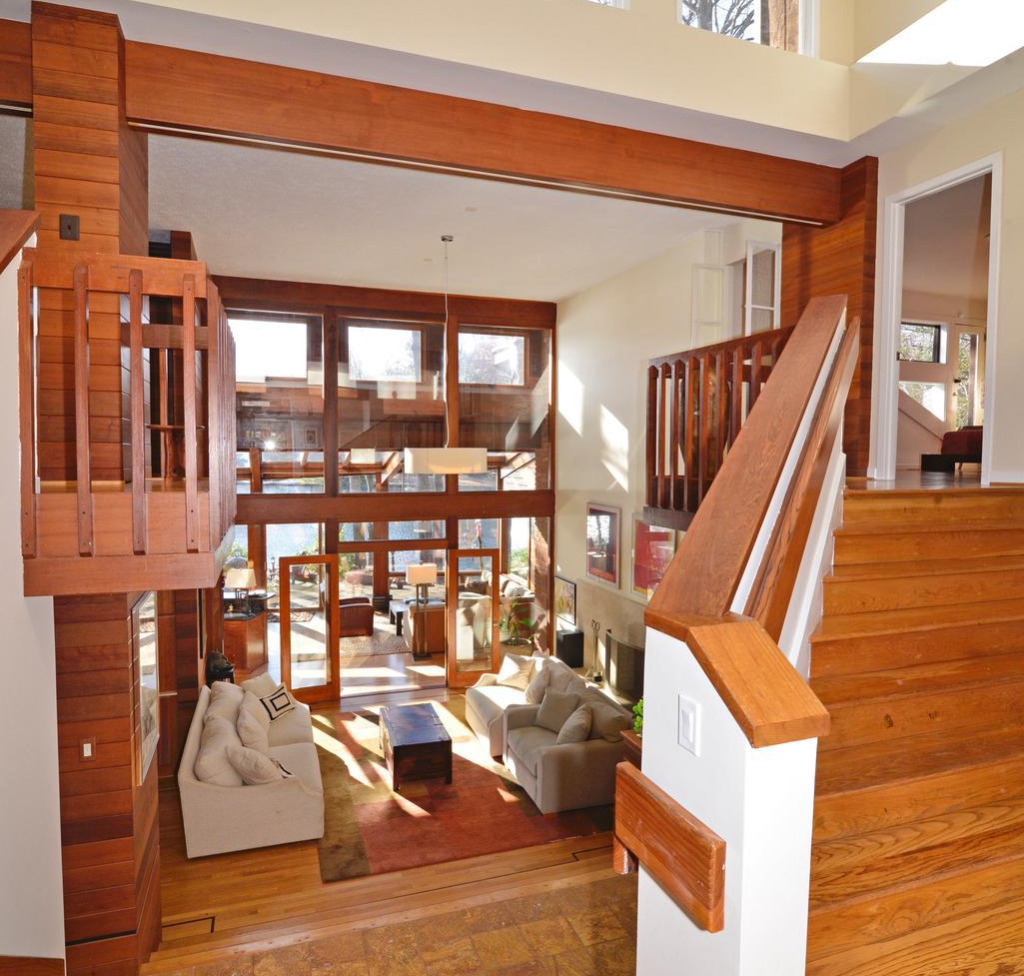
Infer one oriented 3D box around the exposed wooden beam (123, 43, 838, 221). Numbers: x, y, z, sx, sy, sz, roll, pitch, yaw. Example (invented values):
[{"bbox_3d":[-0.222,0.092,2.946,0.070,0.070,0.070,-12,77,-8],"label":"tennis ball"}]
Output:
[{"bbox_3d":[0.203,-2.373,4.838,5.180,0.430,0.200,-1,4,-19],"label":"exposed wooden beam"}]

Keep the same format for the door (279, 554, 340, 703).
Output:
[{"bbox_3d":[-2.639,1.875,8.947,0.745,2.000,0.060,-1,4,-22],"label":"door"}]

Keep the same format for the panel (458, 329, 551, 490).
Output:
[{"bbox_3d":[-0.090,-1.164,10.101,1.457,2.419,0.040,-1,3,-19],"label":"panel"}]

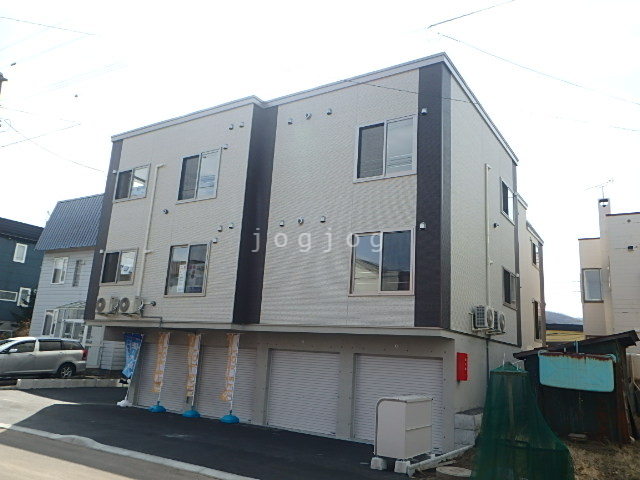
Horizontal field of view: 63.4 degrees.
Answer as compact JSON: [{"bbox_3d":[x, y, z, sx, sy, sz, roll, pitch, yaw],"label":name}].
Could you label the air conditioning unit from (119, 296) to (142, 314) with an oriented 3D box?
[{"bbox_3d":[-5.817,2.035,15.927,0.767,0.518,0.290,-5,-15,33],"label":"air conditioning unit"}]

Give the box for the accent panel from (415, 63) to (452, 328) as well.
[{"bbox_3d":[2.710,-1.143,12.302,0.620,6.420,0.570,-5,-15,33],"label":"accent panel"}]

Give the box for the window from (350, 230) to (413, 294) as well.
[{"bbox_3d":[1.418,0.532,11.989,1.640,1.520,0.120,-5,-15,33],"label":"window"}]

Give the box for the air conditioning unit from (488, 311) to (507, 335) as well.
[{"bbox_3d":[4.780,2.234,14.057,0.290,0.550,0.780,-5,-15,33],"label":"air conditioning unit"}]

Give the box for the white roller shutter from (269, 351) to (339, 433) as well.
[{"bbox_3d":[-0.452,4.043,13.962,2.300,2.040,0.080,-5,-15,33],"label":"white roller shutter"}]

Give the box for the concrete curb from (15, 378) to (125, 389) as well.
[{"bbox_3d":[-9.206,5.359,19.307,0.170,0.317,4.171,-5,-15,33],"label":"concrete curb"}]

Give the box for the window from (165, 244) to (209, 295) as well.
[{"bbox_3d":[-3.899,0.895,15.268,1.714,1.573,0.100,-5,-15,33],"label":"window"}]

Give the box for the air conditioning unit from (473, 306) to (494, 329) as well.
[{"bbox_3d":[4.144,1.999,13.107,0.290,0.540,0.780,-5,-15,33],"label":"air conditioning unit"}]

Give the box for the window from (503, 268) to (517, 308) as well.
[{"bbox_3d":[6.134,1.596,16.649,0.100,1.161,1.790,-5,-15,33],"label":"window"}]

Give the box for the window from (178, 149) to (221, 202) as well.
[{"bbox_3d":[-3.724,-1.925,15.907,1.714,1.552,0.100,-5,-15,33],"label":"window"}]

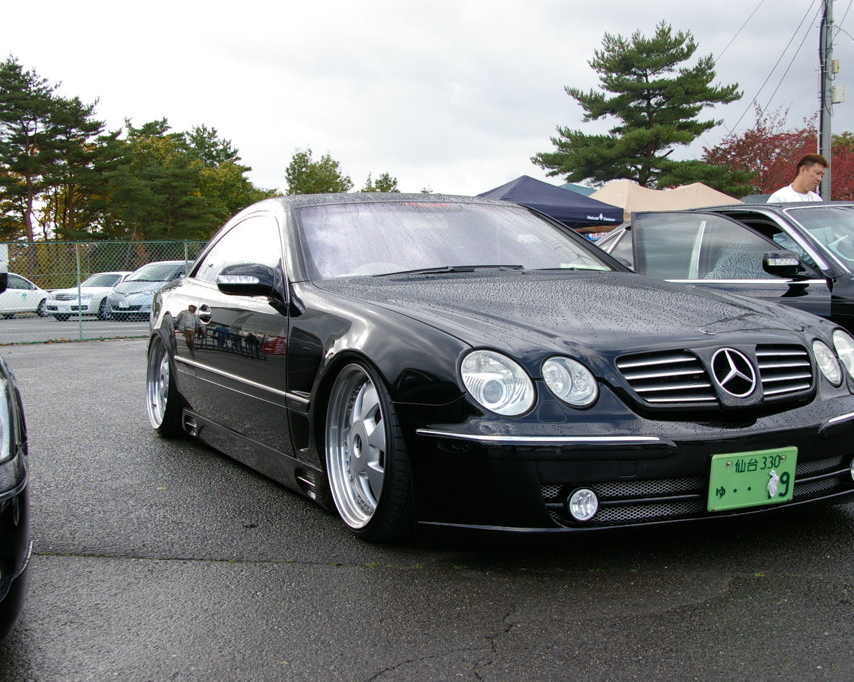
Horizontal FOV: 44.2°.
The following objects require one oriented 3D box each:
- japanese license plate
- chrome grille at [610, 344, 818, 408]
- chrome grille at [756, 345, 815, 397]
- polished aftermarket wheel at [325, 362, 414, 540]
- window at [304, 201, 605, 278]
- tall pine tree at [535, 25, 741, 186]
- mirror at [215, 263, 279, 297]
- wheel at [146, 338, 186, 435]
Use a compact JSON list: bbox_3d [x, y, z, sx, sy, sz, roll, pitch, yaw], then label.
[{"bbox_3d":[0.949,0.399,3.055,0.330,0.165,0.020,-2,8,-27],"label":"japanese license plate"},{"bbox_3d":[0.898,0.101,3.134,0.775,0.175,0.130,-2,3,-27],"label":"chrome grille"},{"bbox_3d":[1.109,0.084,3.251,0.290,0.150,0.100,-2,3,-27],"label":"chrome grille"},{"bbox_3d":[-0.131,0.347,3.505,0.250,0.635,0.635,1,2,-27],"label":"polished aftermarket wheel"},{"bbox_3d":[0.138,-0.430,4.603,1.400,0.130,0.750,-2,33,-27],"label":"window"},{"bbox_3d":[7.256,-5.961,36.243,6.795,9.752,6.455,-1,3,0],"label":"tall pine tree"},{"bbox_3d":[-0.716,-0.237,4.182,0.220,0.142,0.130,-2,3,-27],"label":"mirror"},{"bbox_3d":[-1.433,0.237,6.077,0.250,0.635,0.635,1,2,-27],"label":"wheel"}]

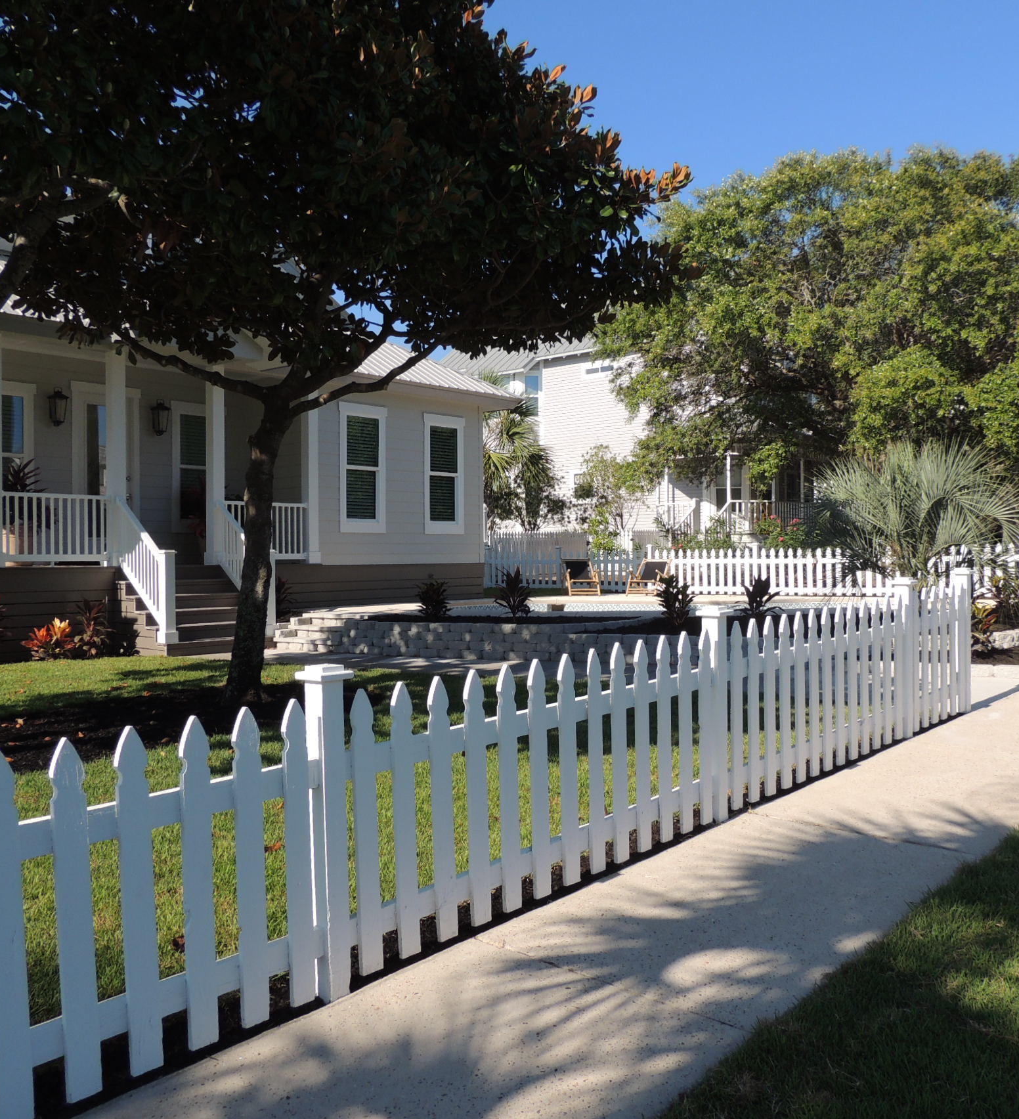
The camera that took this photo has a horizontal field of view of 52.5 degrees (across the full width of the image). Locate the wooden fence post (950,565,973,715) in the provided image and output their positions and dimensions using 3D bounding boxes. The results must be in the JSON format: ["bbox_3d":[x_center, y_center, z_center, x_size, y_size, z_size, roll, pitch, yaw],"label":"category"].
[{"bbox_3d":[3.450,0.620,7.870,0.120,1.100,0.120,-1,0,42],"label":"wooden fence post"}]

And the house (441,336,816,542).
[{"bbox_3d":[4.950,-4.850,38.500,14.200,11.000,10.000,-1,0,42],"label":"house"}]

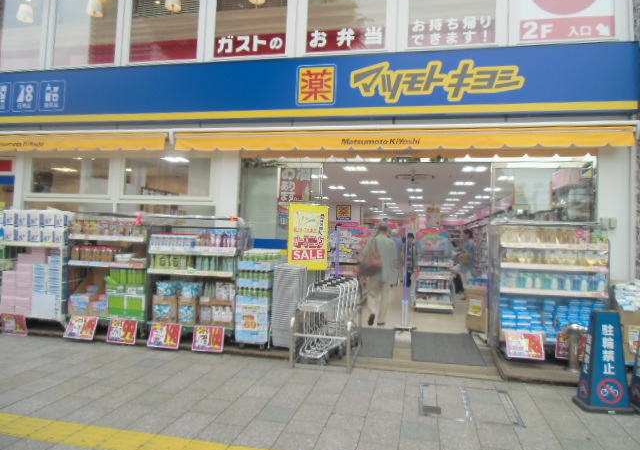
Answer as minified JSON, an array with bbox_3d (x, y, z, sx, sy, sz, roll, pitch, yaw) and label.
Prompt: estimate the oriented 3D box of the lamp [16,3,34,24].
[{"bbox_3d":[-5.901,-4.228,8.891,0.280,0.280,0.280,2,-1,13],"label":"lamp"}]

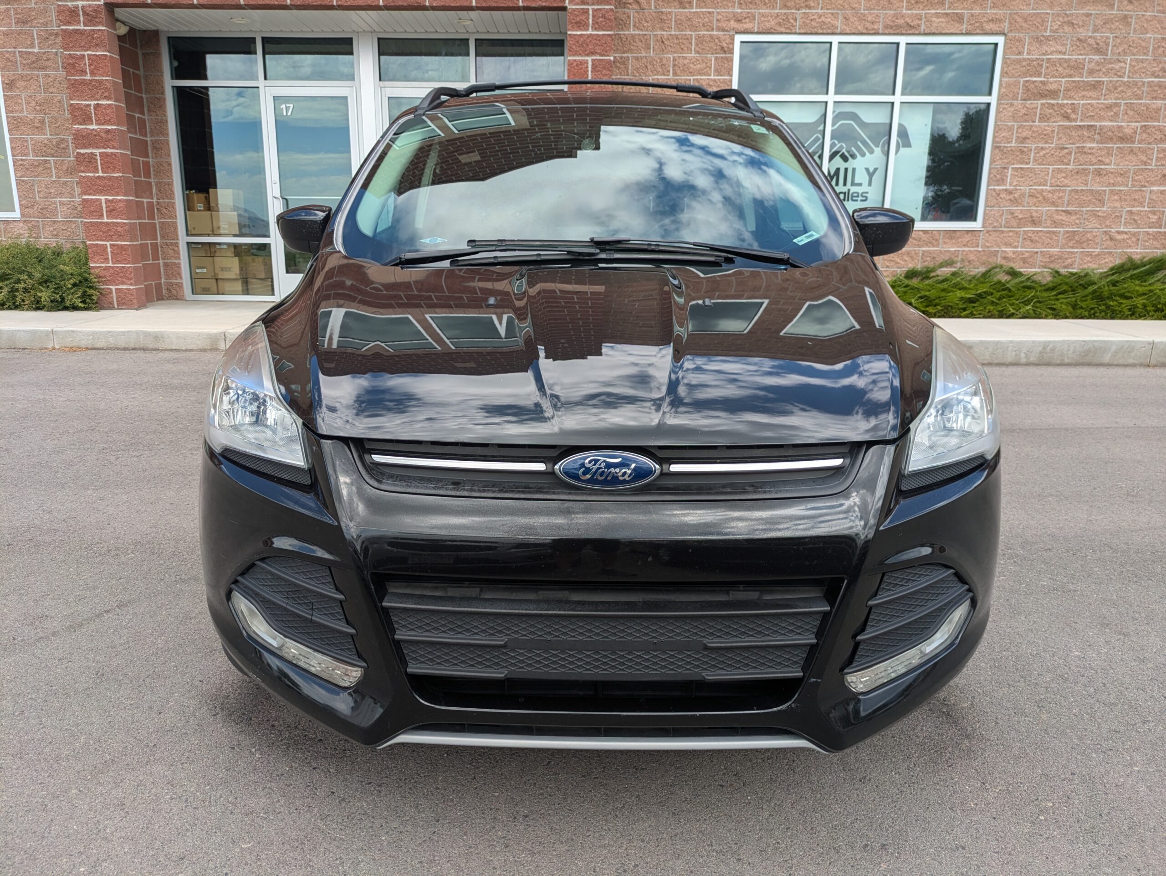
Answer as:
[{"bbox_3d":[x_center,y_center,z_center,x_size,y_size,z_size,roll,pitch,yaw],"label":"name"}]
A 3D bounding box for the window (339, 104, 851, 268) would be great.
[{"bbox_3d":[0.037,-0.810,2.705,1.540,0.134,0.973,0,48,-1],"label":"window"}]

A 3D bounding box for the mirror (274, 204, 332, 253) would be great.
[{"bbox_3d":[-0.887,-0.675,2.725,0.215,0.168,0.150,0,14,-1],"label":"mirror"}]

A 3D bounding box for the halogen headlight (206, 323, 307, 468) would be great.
[{"bbox_3d":[-0.646,-0.095,1.738,0.325,0.240,0.590,0,14,-1],"label":"halogen headlight"}]

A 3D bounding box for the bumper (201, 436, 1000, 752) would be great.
[{"bbox_3d":[0.041,0.254,1.650,1.800,0.585,0.540,0,14,-1],"label":"bumper"}]

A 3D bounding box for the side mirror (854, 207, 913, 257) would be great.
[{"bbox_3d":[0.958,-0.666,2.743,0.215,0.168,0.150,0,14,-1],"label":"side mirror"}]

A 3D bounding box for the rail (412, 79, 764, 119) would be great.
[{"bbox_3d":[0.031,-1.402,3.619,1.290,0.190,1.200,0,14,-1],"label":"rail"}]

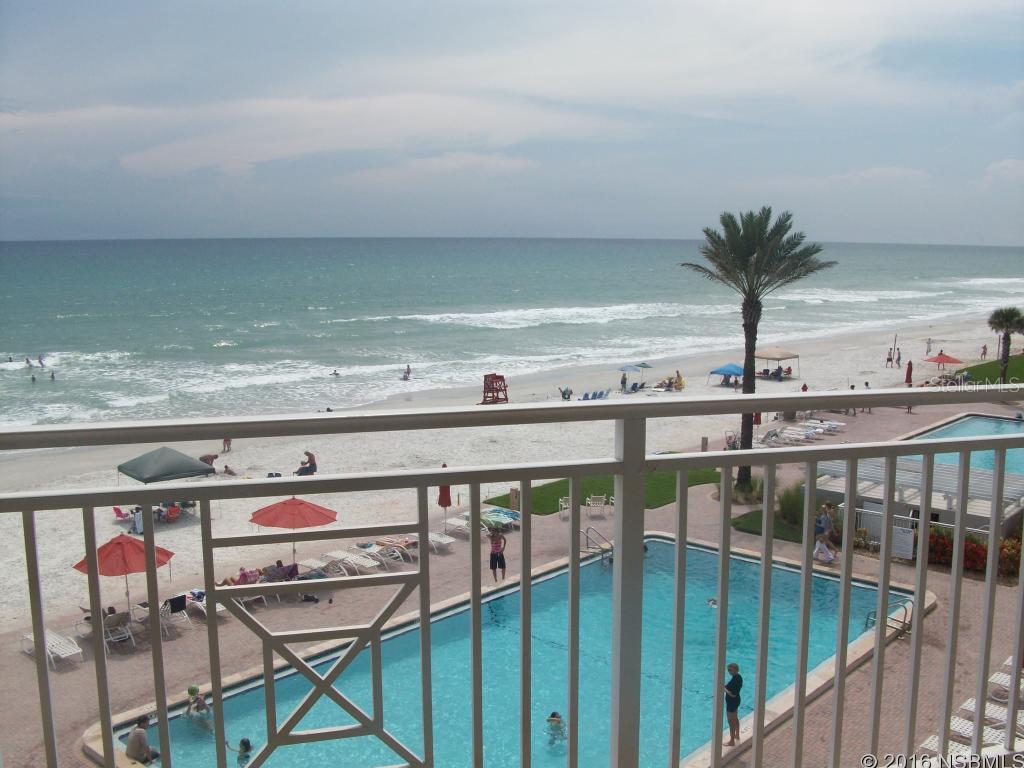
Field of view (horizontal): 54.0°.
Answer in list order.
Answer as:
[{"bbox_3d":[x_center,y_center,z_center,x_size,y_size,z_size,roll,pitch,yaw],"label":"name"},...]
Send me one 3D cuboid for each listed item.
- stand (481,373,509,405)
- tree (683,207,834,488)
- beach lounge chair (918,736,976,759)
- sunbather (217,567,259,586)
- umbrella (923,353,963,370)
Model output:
[{"bbox_3d":[-1.248,0.305,76.258,1.450,2.150,1.400,7,11,40],"label":"stand"},{"bbox_3d":[10.069,-1.345,41.170,6.300,11.580,6.300,0,8,0],"label":"tree"},{"bbox_3d":[9.035,7.376,19.552,1.900,0.500,0.660,7,11,38],"label":"beach lounge chair"},{"bbox_3d":[-7.857,5.524,28.711,1.400,0.680,0.550,8,11,42],"label":"sunbather"},{"bbox_3d":[29.769,-0.839,69.197,2.700,2.500,2.700,8,12,44],"label":"umbrella"}]

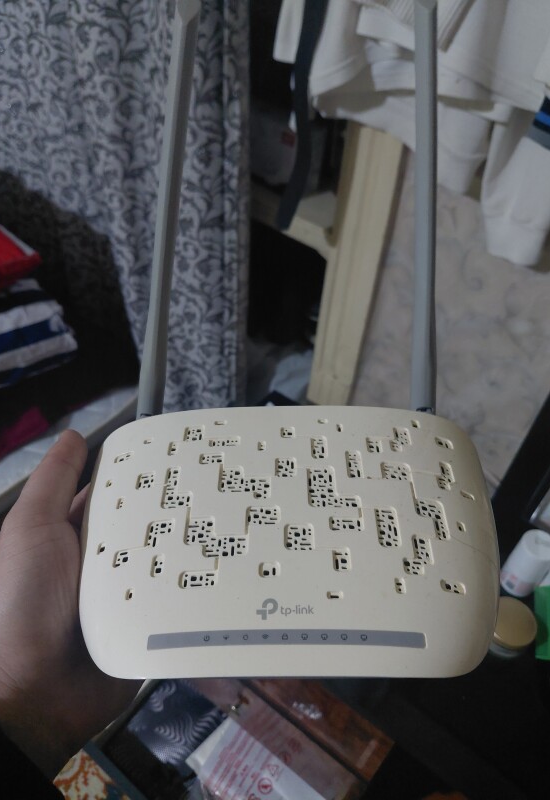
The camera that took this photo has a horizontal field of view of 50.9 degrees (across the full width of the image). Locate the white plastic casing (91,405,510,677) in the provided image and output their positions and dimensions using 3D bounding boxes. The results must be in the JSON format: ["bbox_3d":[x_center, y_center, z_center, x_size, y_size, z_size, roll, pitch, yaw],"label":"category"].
[{"bbox_3d":[0.007,0.066,0.282,0.195,0.036,0.130,-1,63,1],"label":"white plastic casing"}]

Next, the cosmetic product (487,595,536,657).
[{"bbox_3d":[0.263,0.258,0.658,0.059,0.031,0.059,6,41,0],"label":"cosmetic product"}]

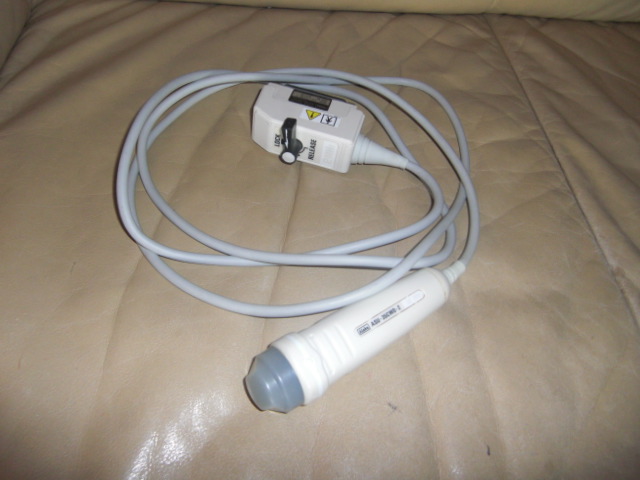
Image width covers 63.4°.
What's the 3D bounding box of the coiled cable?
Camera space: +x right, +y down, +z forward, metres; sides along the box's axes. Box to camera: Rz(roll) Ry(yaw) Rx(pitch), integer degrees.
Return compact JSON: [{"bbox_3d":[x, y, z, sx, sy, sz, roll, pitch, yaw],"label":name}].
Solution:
[{"bbox_3d":[-0.018,-0.072,0.433,0.300,0.033,0.318,4,47,0],"label":"coiled cable"}]

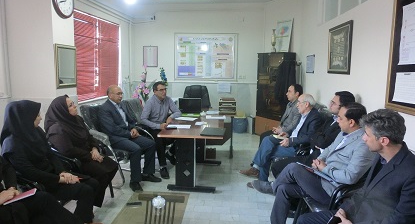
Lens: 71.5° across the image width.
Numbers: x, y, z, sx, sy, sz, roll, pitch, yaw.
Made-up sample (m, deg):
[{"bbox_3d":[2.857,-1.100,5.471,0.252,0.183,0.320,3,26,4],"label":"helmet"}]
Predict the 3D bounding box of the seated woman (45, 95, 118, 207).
[{"bbox_3d":[-1.275,0.425,3.093,0.780,1.220,0.560,2,8,8],"label":"seated woman"}]

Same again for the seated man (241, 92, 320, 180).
[{"bbox_3d":[1.008,0.372,3.904,1.040,1.240,0.580,2,9,5],"label":"seated man"}]

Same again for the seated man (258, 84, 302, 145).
[{"bbox_3d":[1.114,0.234,4.399,0.770,1.310,0.550,0,8,-4],"label":"seated man"}]

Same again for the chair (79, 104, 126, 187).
[{"bbox_3d":[-1.324,0.413,3.905,0.620,1.020,0.580,2,8,8],"label":"chair"}]

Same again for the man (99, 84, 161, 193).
[{"bbox_3d":[-1.052,0.293,3.746,0.850,1.310,0.580,3,8,16],"label":"man"}]

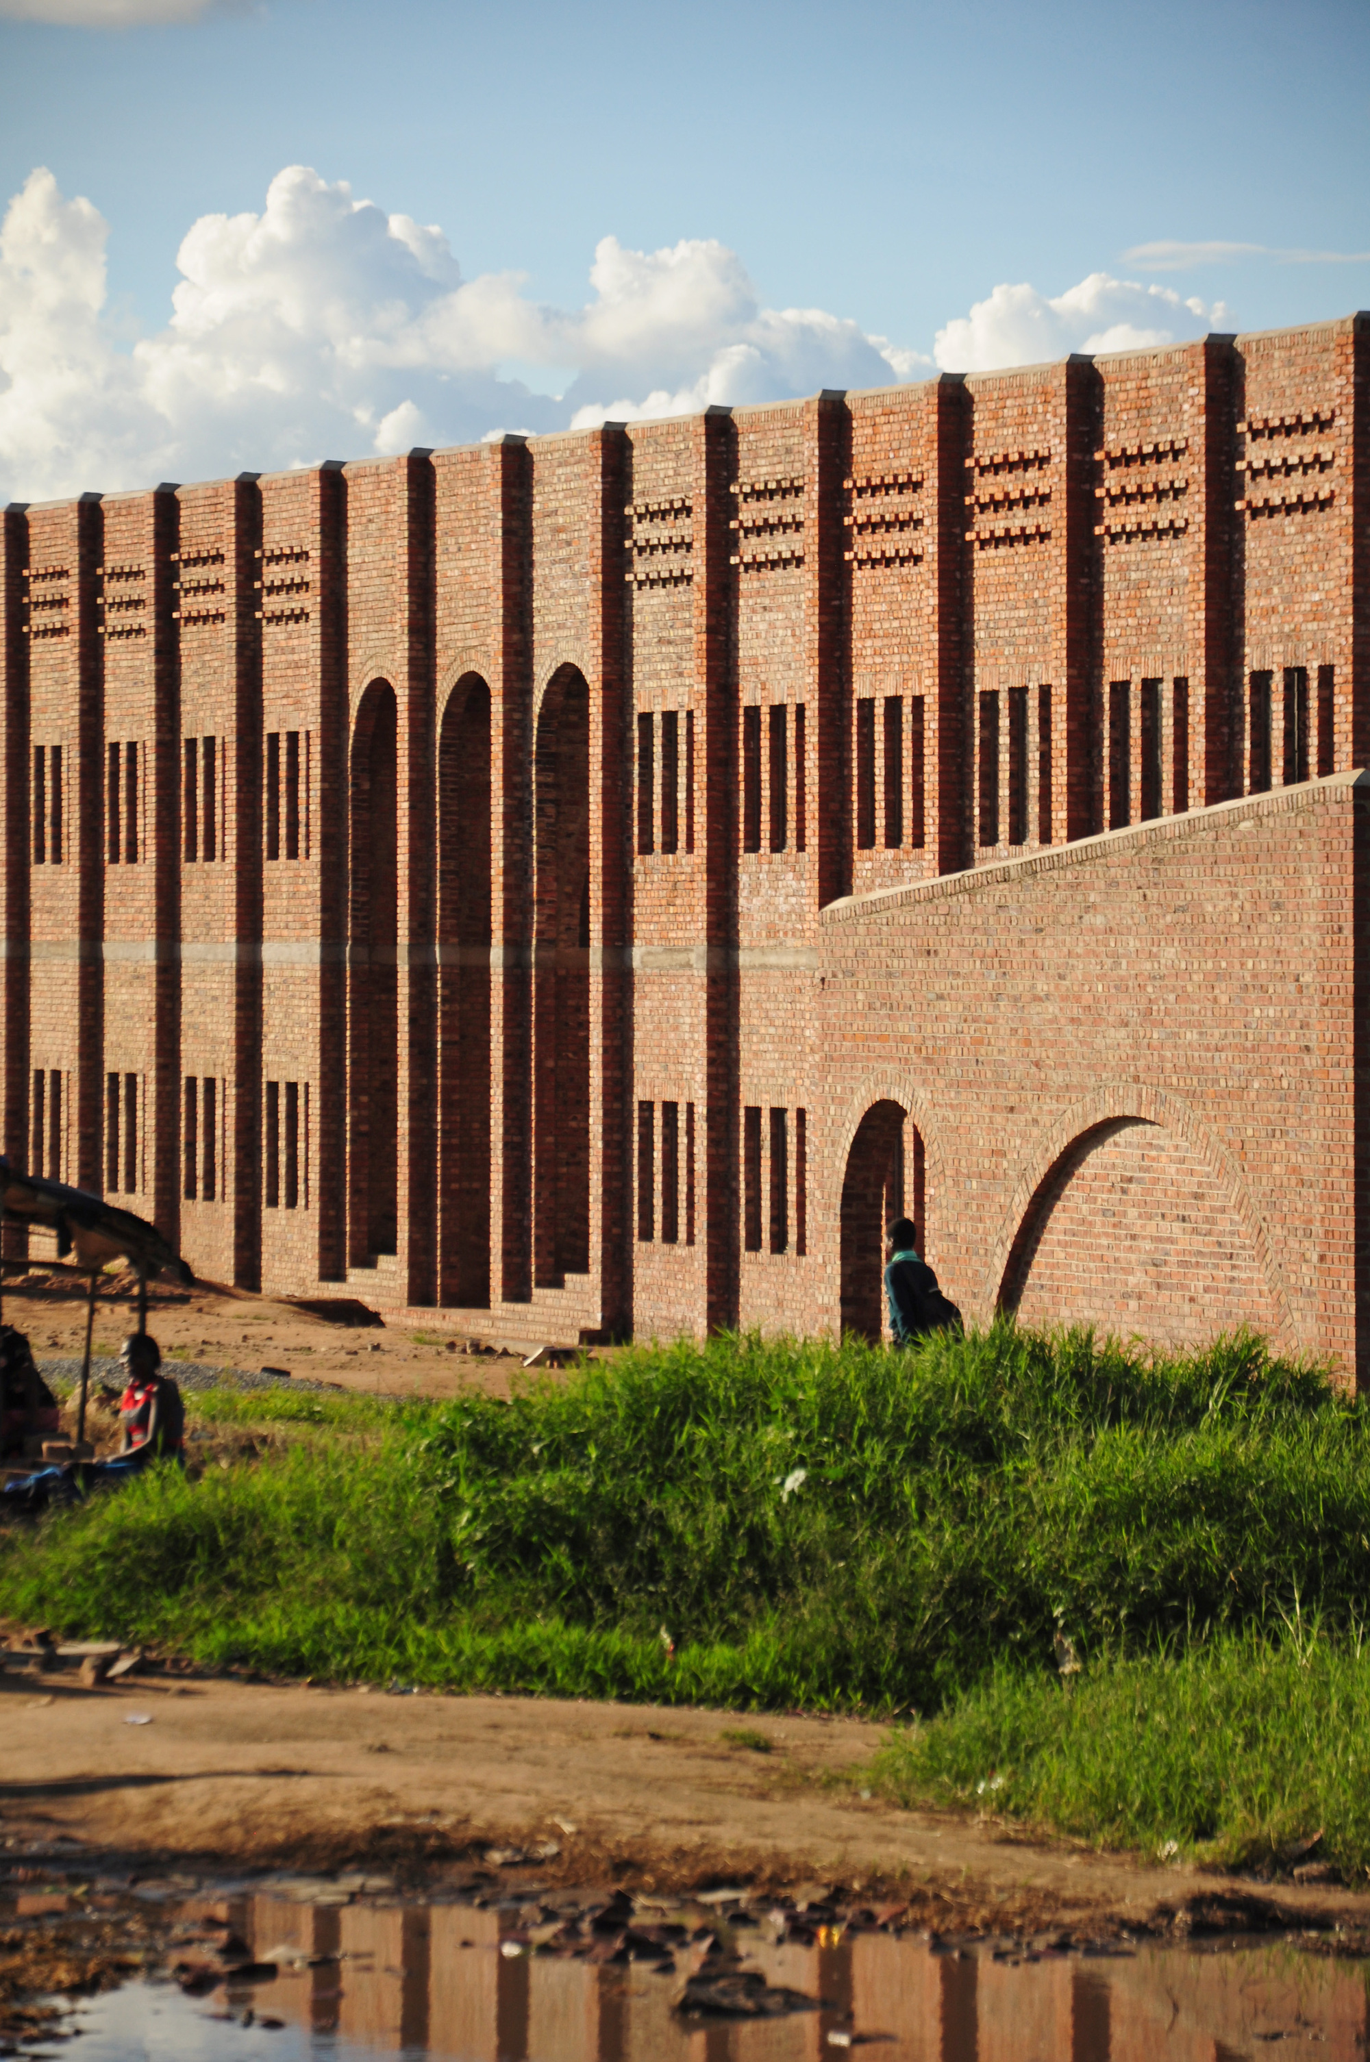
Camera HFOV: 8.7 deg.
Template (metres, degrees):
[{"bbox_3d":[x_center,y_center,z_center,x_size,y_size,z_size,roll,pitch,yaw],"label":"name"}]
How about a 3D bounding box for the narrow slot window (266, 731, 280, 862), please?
[{"bbox_3d":[-4.787,-2.768,106.037,0.150,1.504,0.430,0,1,-21],"label":"narrow slot window"}]

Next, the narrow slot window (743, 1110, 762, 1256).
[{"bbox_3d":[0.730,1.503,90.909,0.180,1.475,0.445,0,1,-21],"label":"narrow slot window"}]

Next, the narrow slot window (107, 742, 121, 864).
[{"bbox_3d":[-6.970,-2.797,110.447,0.180,1.475,0.445,0,1,-21],"label":"narrow slot window"}]

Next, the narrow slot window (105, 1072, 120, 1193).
[{"bbox_3d":[-7.046,1.263,111.893,0.150,1.503,0.430,0,1,-21],"label":"narrow slot window"}]

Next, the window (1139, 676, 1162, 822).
[{"bbox_3d":[4.054,-2.337,76.873,0.120,1.361,0.419,0,1,-21],"label":"window"}]

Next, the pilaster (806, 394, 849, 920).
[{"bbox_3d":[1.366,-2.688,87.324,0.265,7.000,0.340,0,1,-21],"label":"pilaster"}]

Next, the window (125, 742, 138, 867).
[{"bbox_3d":[-6.774,-2.826,111.142,0.150,1.508,0.430,0,1,-21],"label":"window"}]

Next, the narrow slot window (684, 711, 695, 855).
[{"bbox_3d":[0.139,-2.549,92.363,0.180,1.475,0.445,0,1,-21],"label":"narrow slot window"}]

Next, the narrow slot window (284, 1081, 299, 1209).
[{"bbox_3d":[-4.381,1.317,102.572,0.200,1.439,0.445,0,1,-21],"label":"narrow slot window"}]

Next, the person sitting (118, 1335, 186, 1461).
[{"bbox_3d":[-3.176,2.233,52.006,0.620,0.950,0.460,0,1,-20],"label":"person sitting"}]

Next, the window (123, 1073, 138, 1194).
[{"bbox_3d":[-6.564,1.246,108.139,0.200,1.439,0.445,0,1,-21],"label":"window"}]

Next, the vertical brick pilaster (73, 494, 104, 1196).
[{"bbox_3d":[-7.507,-1.881,112.460,0.270,9.658,0.370,0,1,-21],"label":"vertical brick pilaster"}]

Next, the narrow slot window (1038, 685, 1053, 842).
[{"bbox_3d":[3.257,-2.335,78.917,0.120,1.397,0.419,0,1,-21],"label":"narrow slot window"}]

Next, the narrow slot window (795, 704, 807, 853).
[{"bbox_3d":[1.271,-2.550,90.470,0.150,1.500,0.430,0,1,-21],"label":"narrow slot window"}]

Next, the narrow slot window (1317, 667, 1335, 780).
[{"bbox_3d":[5.622,-2.413,77.016,0.200,1.440,0.445,0,1,-21],"label":"narrow slot window"}]

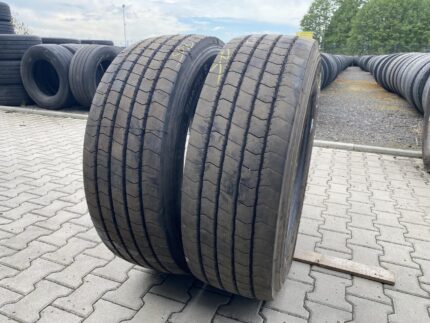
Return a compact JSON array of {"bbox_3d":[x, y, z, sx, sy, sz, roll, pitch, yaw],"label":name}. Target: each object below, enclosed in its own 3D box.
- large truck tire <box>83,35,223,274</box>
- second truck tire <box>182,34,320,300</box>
[{"bbox_3d":[-0.129,-0.023,1.382,0.295,0.976,0.976,4,17,18],"label":"large truck tire"},{"bbox_3d":[0.201,0.019,1.260,0.295,0.976,0.976,9,19,20],"label":"second truck tire"}]

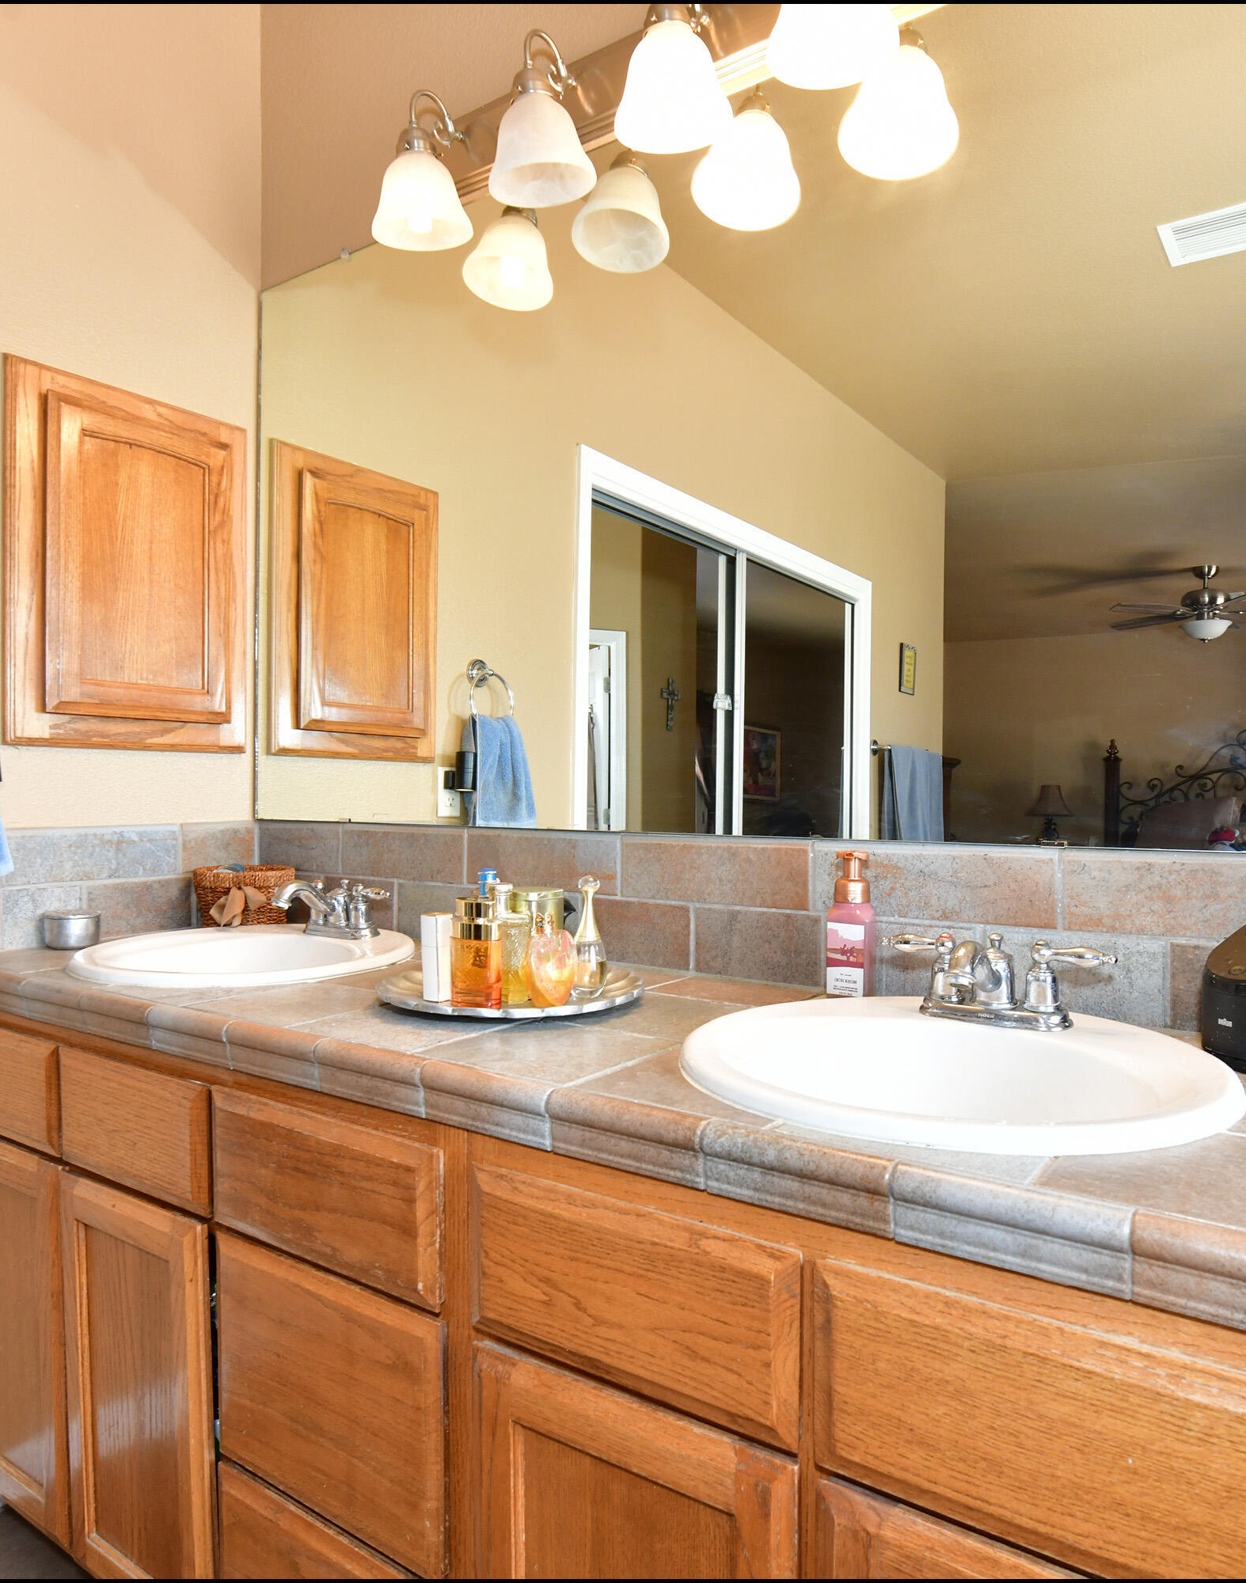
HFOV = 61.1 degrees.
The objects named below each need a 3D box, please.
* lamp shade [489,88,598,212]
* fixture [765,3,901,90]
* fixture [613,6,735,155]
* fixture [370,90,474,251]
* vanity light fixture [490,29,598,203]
[{"bbox_3d":[-0.123,-0.938,1.526,0.158,0.131,0.158,0,0,0],"label":"lamp shade"},{"bbox_3d":[0.250,-0.942,1.254,0.158,0.138,0.157,0,0,0],"label":"fixture"},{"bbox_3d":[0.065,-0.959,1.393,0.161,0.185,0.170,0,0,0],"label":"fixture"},{"bbox_3d":[-0.310,-0.981,1.657,0.157,0.232,0.164,0,0,0],"label":"fixture"},{"bbox_3d":[-0.114,-0.978,1.522,0.157,0.230,0.163,0,0,0],"label":"vanity light fixture"}]

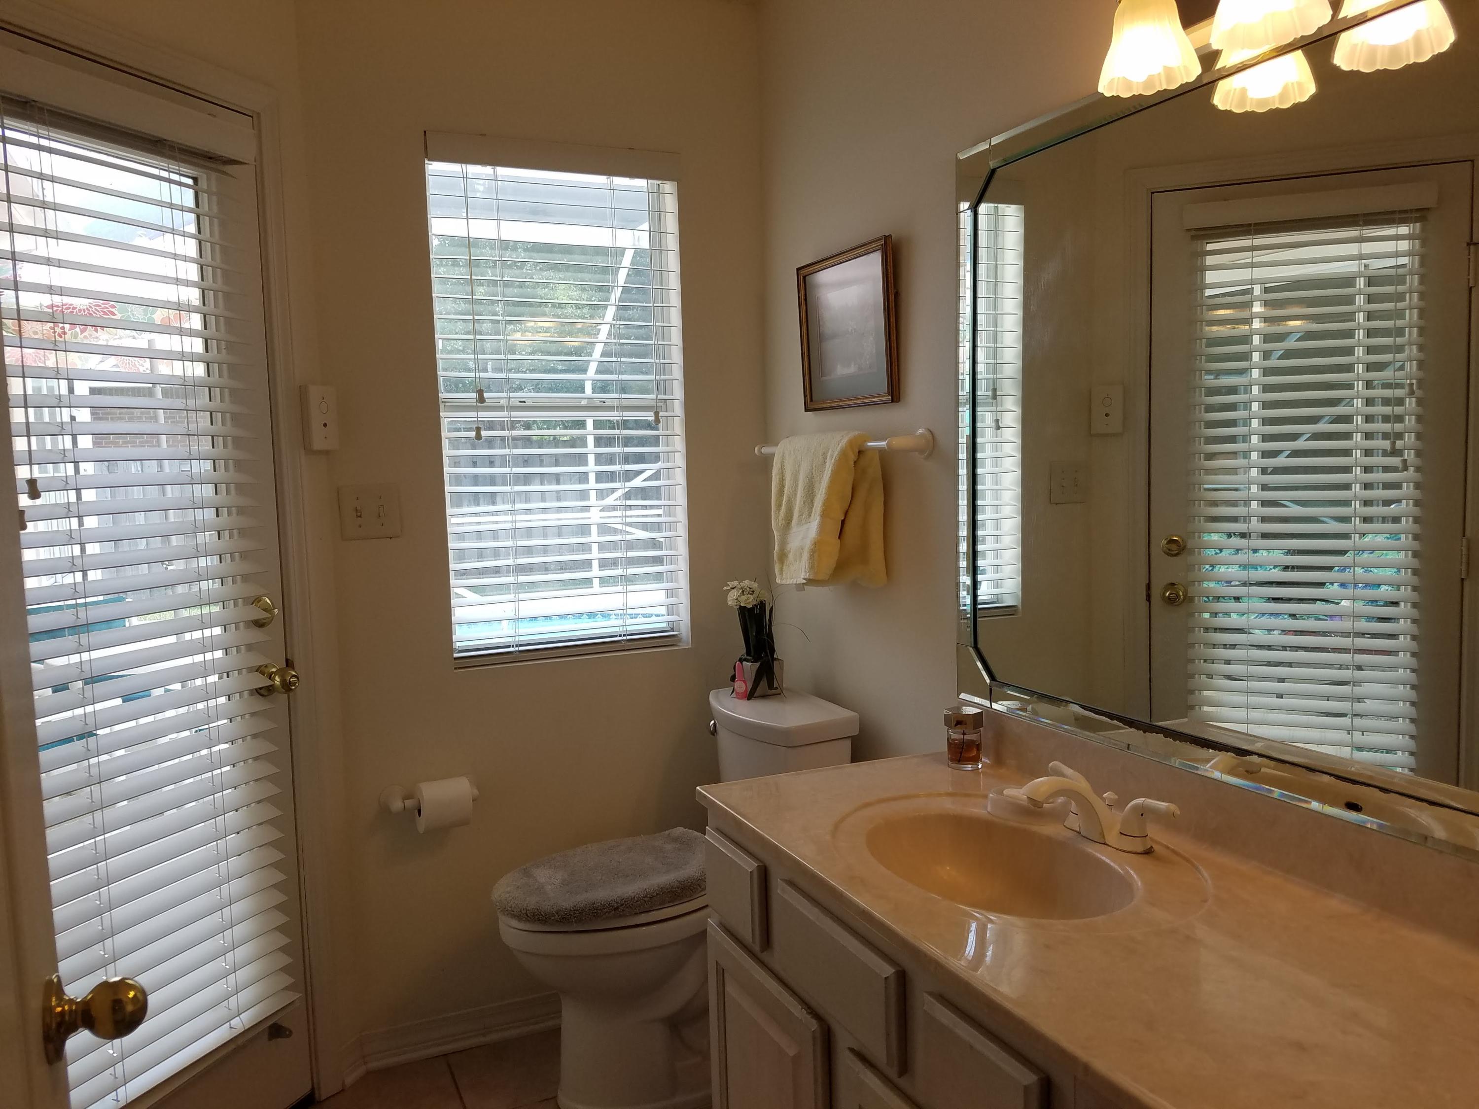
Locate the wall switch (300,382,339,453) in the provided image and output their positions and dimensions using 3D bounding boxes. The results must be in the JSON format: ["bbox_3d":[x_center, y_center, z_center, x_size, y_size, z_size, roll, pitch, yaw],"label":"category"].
[{"bbox_3d":[-0.871,-0.285,2.313,0.026,0.131,0.079,0,5,21],"label":"wall switch"}]

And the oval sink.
[{"bbox_3d":[0.346,0.481,1.515,0.334,0.142,0.435,-4,5,-24],"label":"oval sink"}]

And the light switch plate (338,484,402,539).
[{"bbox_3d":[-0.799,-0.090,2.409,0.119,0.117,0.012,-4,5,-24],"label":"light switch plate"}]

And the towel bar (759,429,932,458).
[{"bbox_3d":[0.201,-0.231,2.388,0.096,0.056,0.632,-4,5,-24],"label":"towel bar"}]

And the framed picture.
[{"bbox_3d":[0.228,-0.479,2.370,0.020,0.326,0.378,-6,7,-24],"label":"framed picture"}]

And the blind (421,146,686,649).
[{"bbox_3d":[-0.409,-0.331,2.607,0.572,1.113,0.061,-4,5,-24],"label":"blind"}]

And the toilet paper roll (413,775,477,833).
[{"bbox_3d":[-0.650,0.552,2.454,0.103,0.106,0.106,-4,5,-24],"label":"toilet paper roll"}]

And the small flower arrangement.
[{"bbox_3d":[0.030,0.199,2.582,0.109,0.275,0.109,-4,5,-24],"label":"small flower arrangement"}]

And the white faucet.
[{"bbox_3d":[0.469,0.354,1.556,0.182,0.104,0.258,-4,5,-24],"label":"white faucet"}]

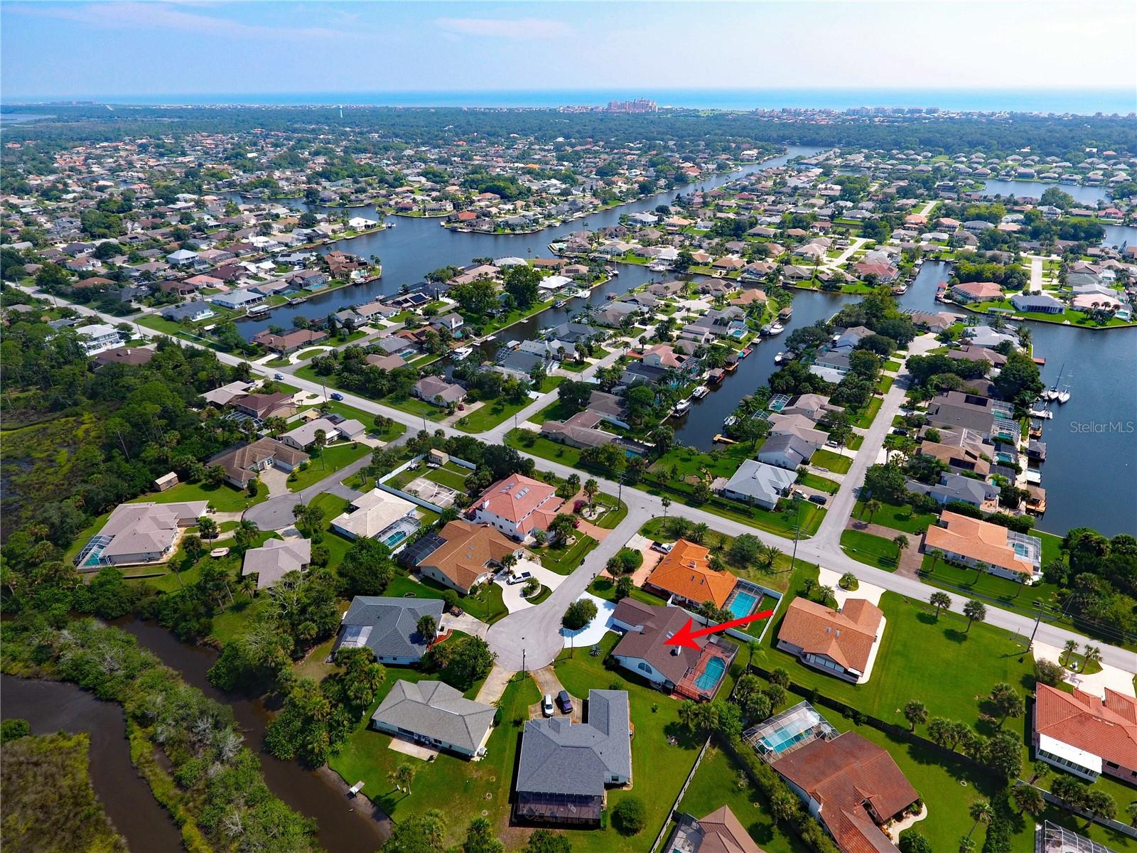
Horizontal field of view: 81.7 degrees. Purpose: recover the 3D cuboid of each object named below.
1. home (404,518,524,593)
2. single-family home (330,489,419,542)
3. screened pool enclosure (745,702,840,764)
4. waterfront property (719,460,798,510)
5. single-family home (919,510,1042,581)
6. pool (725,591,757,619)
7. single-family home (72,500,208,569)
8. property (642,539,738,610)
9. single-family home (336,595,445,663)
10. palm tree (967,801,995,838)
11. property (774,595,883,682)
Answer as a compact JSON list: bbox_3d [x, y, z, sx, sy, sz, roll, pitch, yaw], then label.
[{"bbox_3d":[-27.052,32.348,170.265,24.700,5.500,21.700,16,31,28],"label":"home"},{"bbox_3d":[-58.726,25.577,195.702,18.500,5.400,20.000,16,32,29],"label":"single-family home"},{"bbox_3d":[41.441,57.743,122.723,15.700,3.000,8.000,-13,30,-24],"label":"screened pool enclosure"},{"bbox_3d":[58.847,16.658,200.410,16.300,5.200,19.900,16,31,29],"label":"waterfront property"},{"bbox_3d":[114.518,31.132,182.108,25.500,6.100,20.700,16,32,29],"label":"single-family home"},{"bbox_3d":[40.996,42.941,156.202,5.500,1.250,8.500,13,30,24],"label":"pool"},{"bbox_3d":[-116.369,28.006,179.951,24.500,5.200,25.500,-3,27,-4],"label":"single-family home"},{"bbox_3d":[33.859,37.746,170.839,19.500,5.600,20.700,16,32,29],"label":"property"},{"bbox_3d":[-42.424,46.739,154.592,22.600,5.400,19.000,1,27,4],"label":"single-family home"},{"bbox_3d":[65.521,63.486,105.342,4.100,8.400,4.100,0,27,0],"label":"palm tree"},{"bbox_3d":[58.448,44.132,146.186,17.800,5.700,22.500,16,31,29],"label":"property"}]

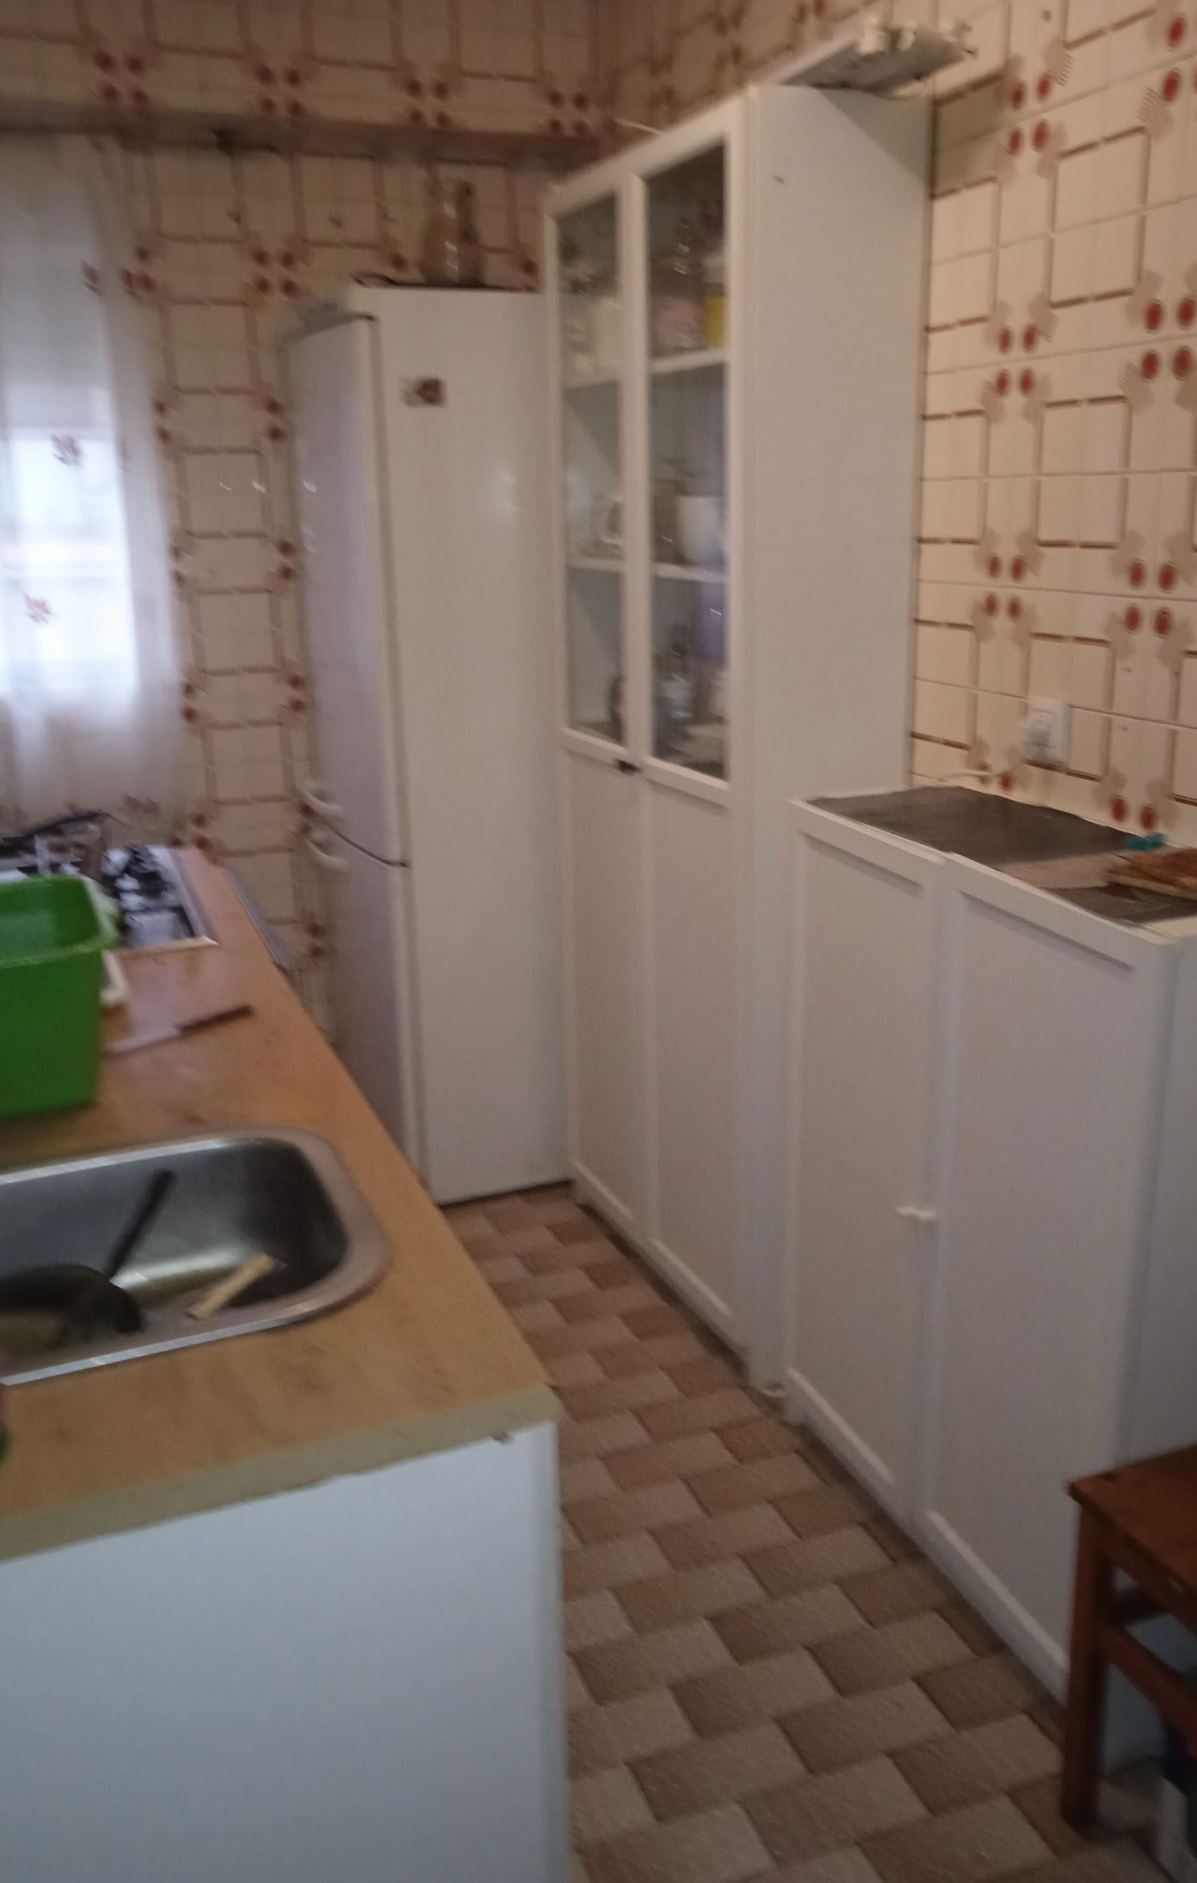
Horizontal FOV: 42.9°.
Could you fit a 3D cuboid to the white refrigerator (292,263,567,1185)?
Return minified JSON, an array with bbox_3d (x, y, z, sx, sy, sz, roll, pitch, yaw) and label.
[{"bbox_3d":[-0.271,-0.408,3.385,0.605,1.853,0.610,-9,18,-22],"label":"white refrigerator"}]

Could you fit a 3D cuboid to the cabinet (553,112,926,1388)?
[{"bbox_3d":[0.209,-0.310,2.739,0.300,2.020,0.770,-9,18,-22],"label":"cabinet"}]

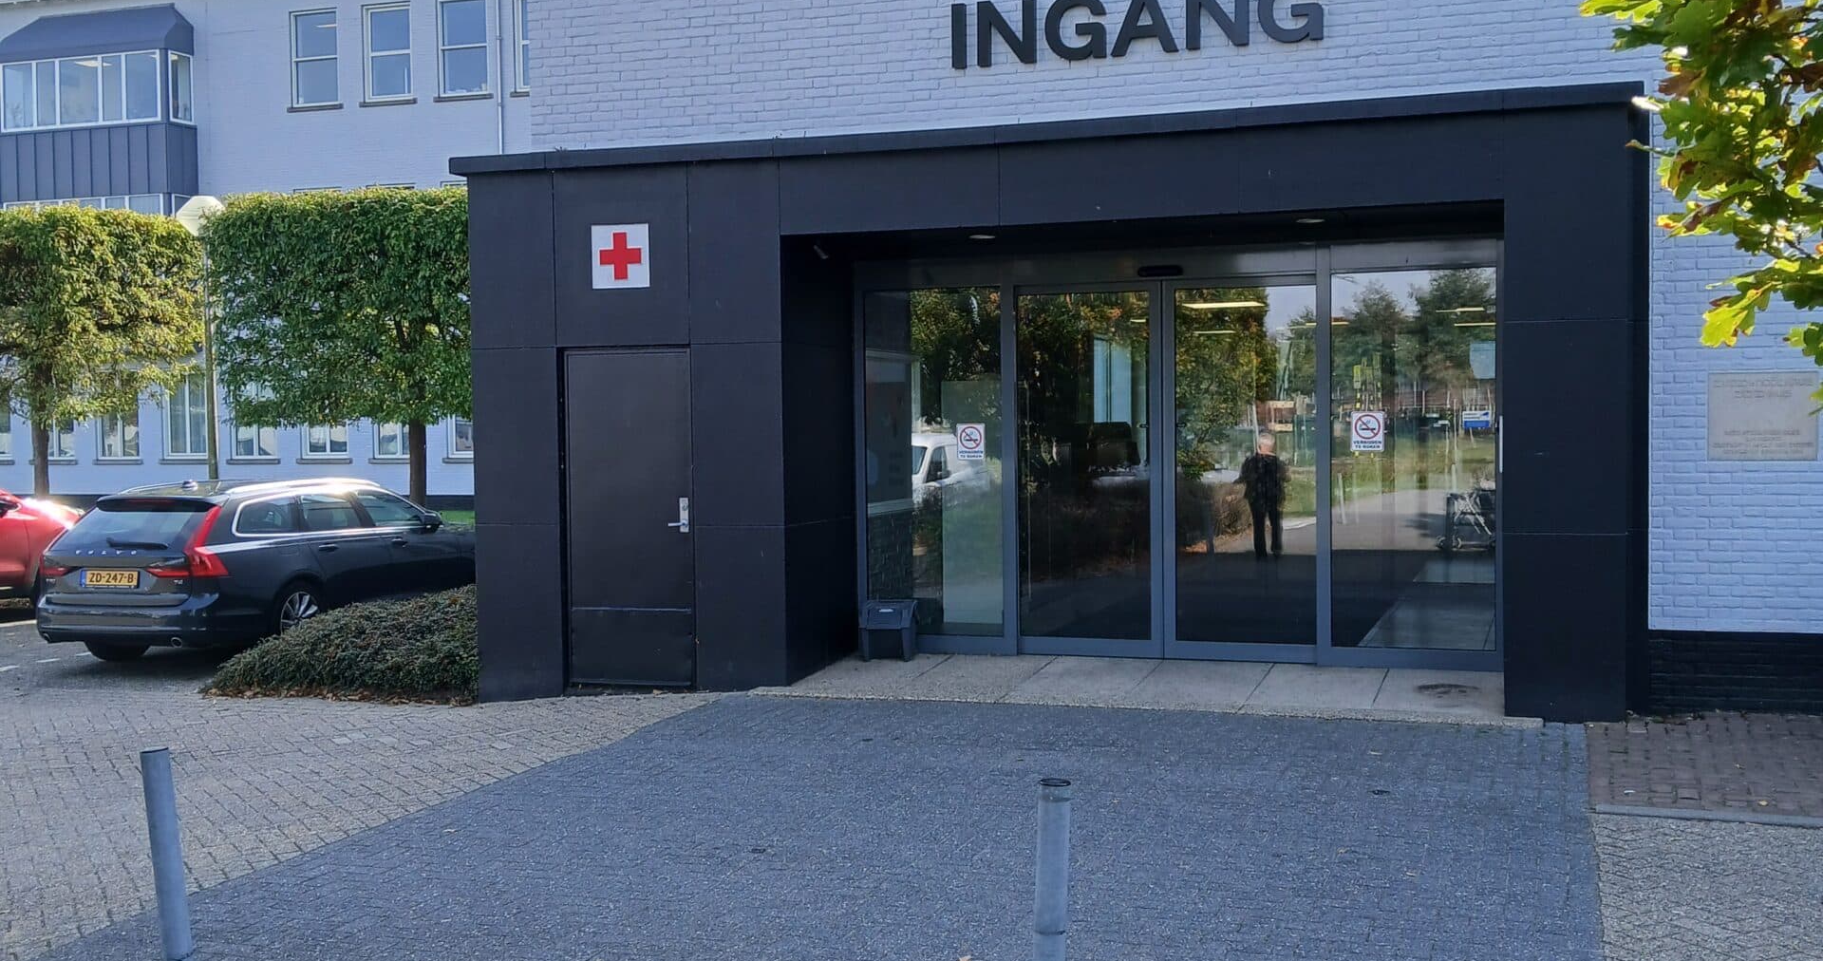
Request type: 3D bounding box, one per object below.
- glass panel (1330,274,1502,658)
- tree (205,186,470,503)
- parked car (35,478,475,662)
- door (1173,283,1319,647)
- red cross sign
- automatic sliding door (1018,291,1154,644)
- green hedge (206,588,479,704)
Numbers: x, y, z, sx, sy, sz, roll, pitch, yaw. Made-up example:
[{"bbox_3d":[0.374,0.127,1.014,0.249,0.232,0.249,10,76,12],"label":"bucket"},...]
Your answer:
[{"bbox_3d":[3.063,-0.121,11.144,0.970,2.300,0.040,0,2,18],"label":"glass panel"},{"bbox_3d":[-6.010,-1.035,22.474,3.800,4.660,3.100,0,2,18],"label":"tree"},{"bbox_3d":[-5.661,0.757,16.829,1.910,1.475,4.930,0,2,16],"label":"parked car"},{"bbox_3d":[2.160,-0.094,11.899,0.964,2.454,0.070,0,2,18],"label":"door"},{"bbox_3d":[-1.859,-1.430,11.674,0.403,0.412,0.020,0,2,18],"label":"red cross sign"},{"bbox_3d":[1.176,-0.084,12.214,0.958,2.424,0.070,0,2,18],"label":"automatic sliding door"},{"bbox_3d":[-3.464,1.216,14.271,2.500,0.620,3.800,0,2,18],"label":"green hedge"}]

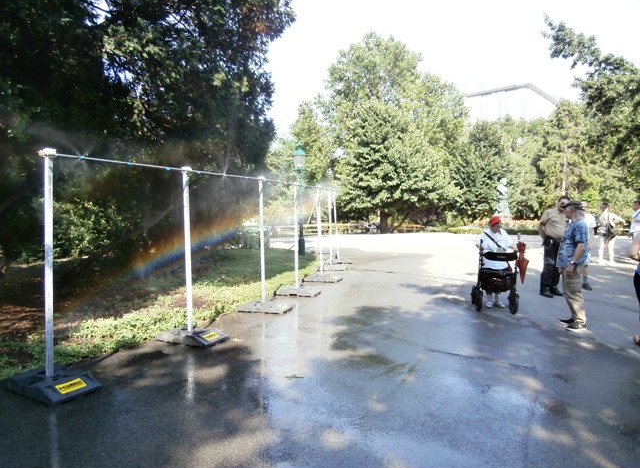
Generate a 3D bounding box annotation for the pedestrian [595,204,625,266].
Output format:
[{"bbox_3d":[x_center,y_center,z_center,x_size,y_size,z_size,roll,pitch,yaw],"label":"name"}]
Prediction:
[{"bbox_3d":[7.902,-0.016,12.051,0.620,1.700,0.420,-2,4,-23],"label":"pedestrian"}]

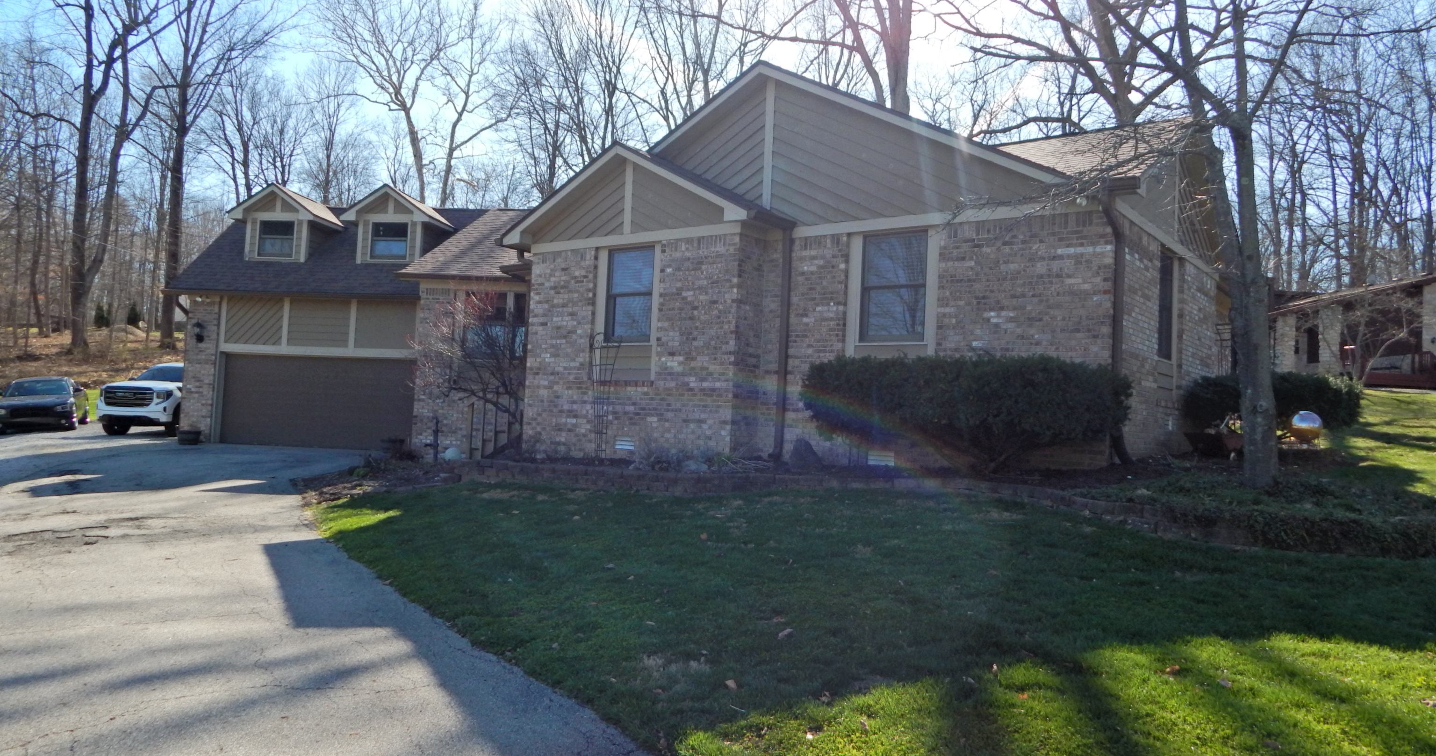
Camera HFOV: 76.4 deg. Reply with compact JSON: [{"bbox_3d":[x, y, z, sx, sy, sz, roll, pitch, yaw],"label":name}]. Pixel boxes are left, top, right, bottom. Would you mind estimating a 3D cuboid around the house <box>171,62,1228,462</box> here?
[{"bbox_3d":[-2.763,-1.271,19.573,23.750,6.100,9.350,1,-2,38],"label":"house"}]

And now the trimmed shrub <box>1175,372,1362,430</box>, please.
[{"bbox_3d":[7.459,0.423,12.288,2.000,1.000,1.900,1,-2,38],"label":"trimmed shrub"}]

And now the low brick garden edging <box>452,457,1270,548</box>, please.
[{"bbox_3d":[0.436,1.209,9.754,9.555,0.543,1.224,1,-2,38],"label":"low brick garden edging"}]

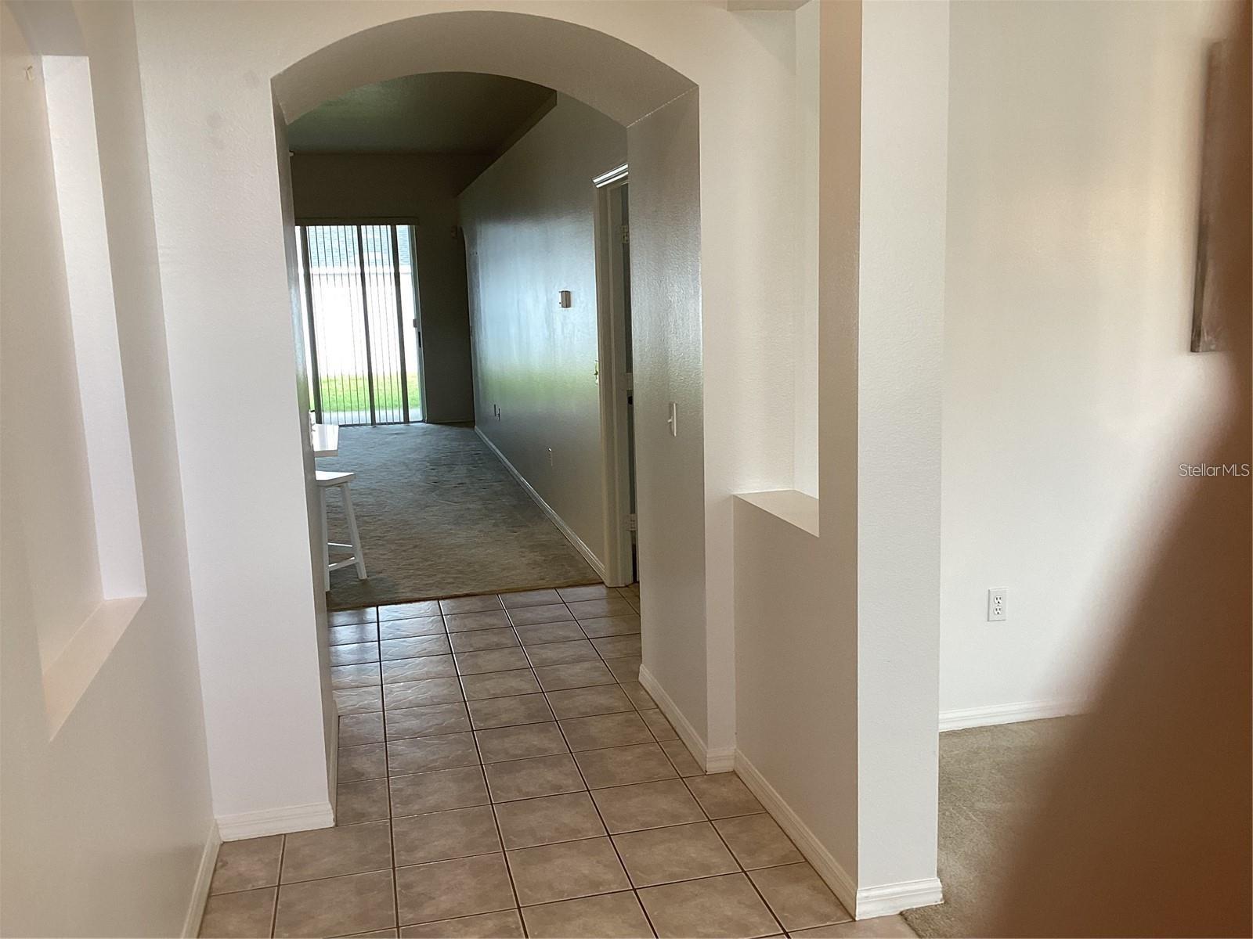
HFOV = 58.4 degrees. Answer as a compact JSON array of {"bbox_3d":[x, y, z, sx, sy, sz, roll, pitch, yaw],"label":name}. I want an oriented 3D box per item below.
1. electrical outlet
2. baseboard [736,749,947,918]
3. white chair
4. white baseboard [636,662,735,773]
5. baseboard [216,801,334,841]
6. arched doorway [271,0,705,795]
[{"bbox_3d":[1.293,0.473,3.910,0.071,0.116,0.010,-4,10,-13],"label":"electrical outlet"},{"bbox_3d":[0.584,1.009,3.263,0.251,0.083,0.918,-4,10,-13],"label":"baseboard"},{"bbox_3d":[-1.718,0.330,6.249,0.420,0.610,0.320,3,11,30],"label":"white chair"},{"bbox_3d":[0.201,0.884,4.114,0.095,0.082,0.930,-4,10,-13],"label":"white baseboard"},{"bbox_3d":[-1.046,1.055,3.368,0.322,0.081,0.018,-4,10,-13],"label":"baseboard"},{"bbox_3d":[-0.460,-0.196,3.789,1.197,2.365,0.930,-4,10,-13],"label":"arched doorway"}]

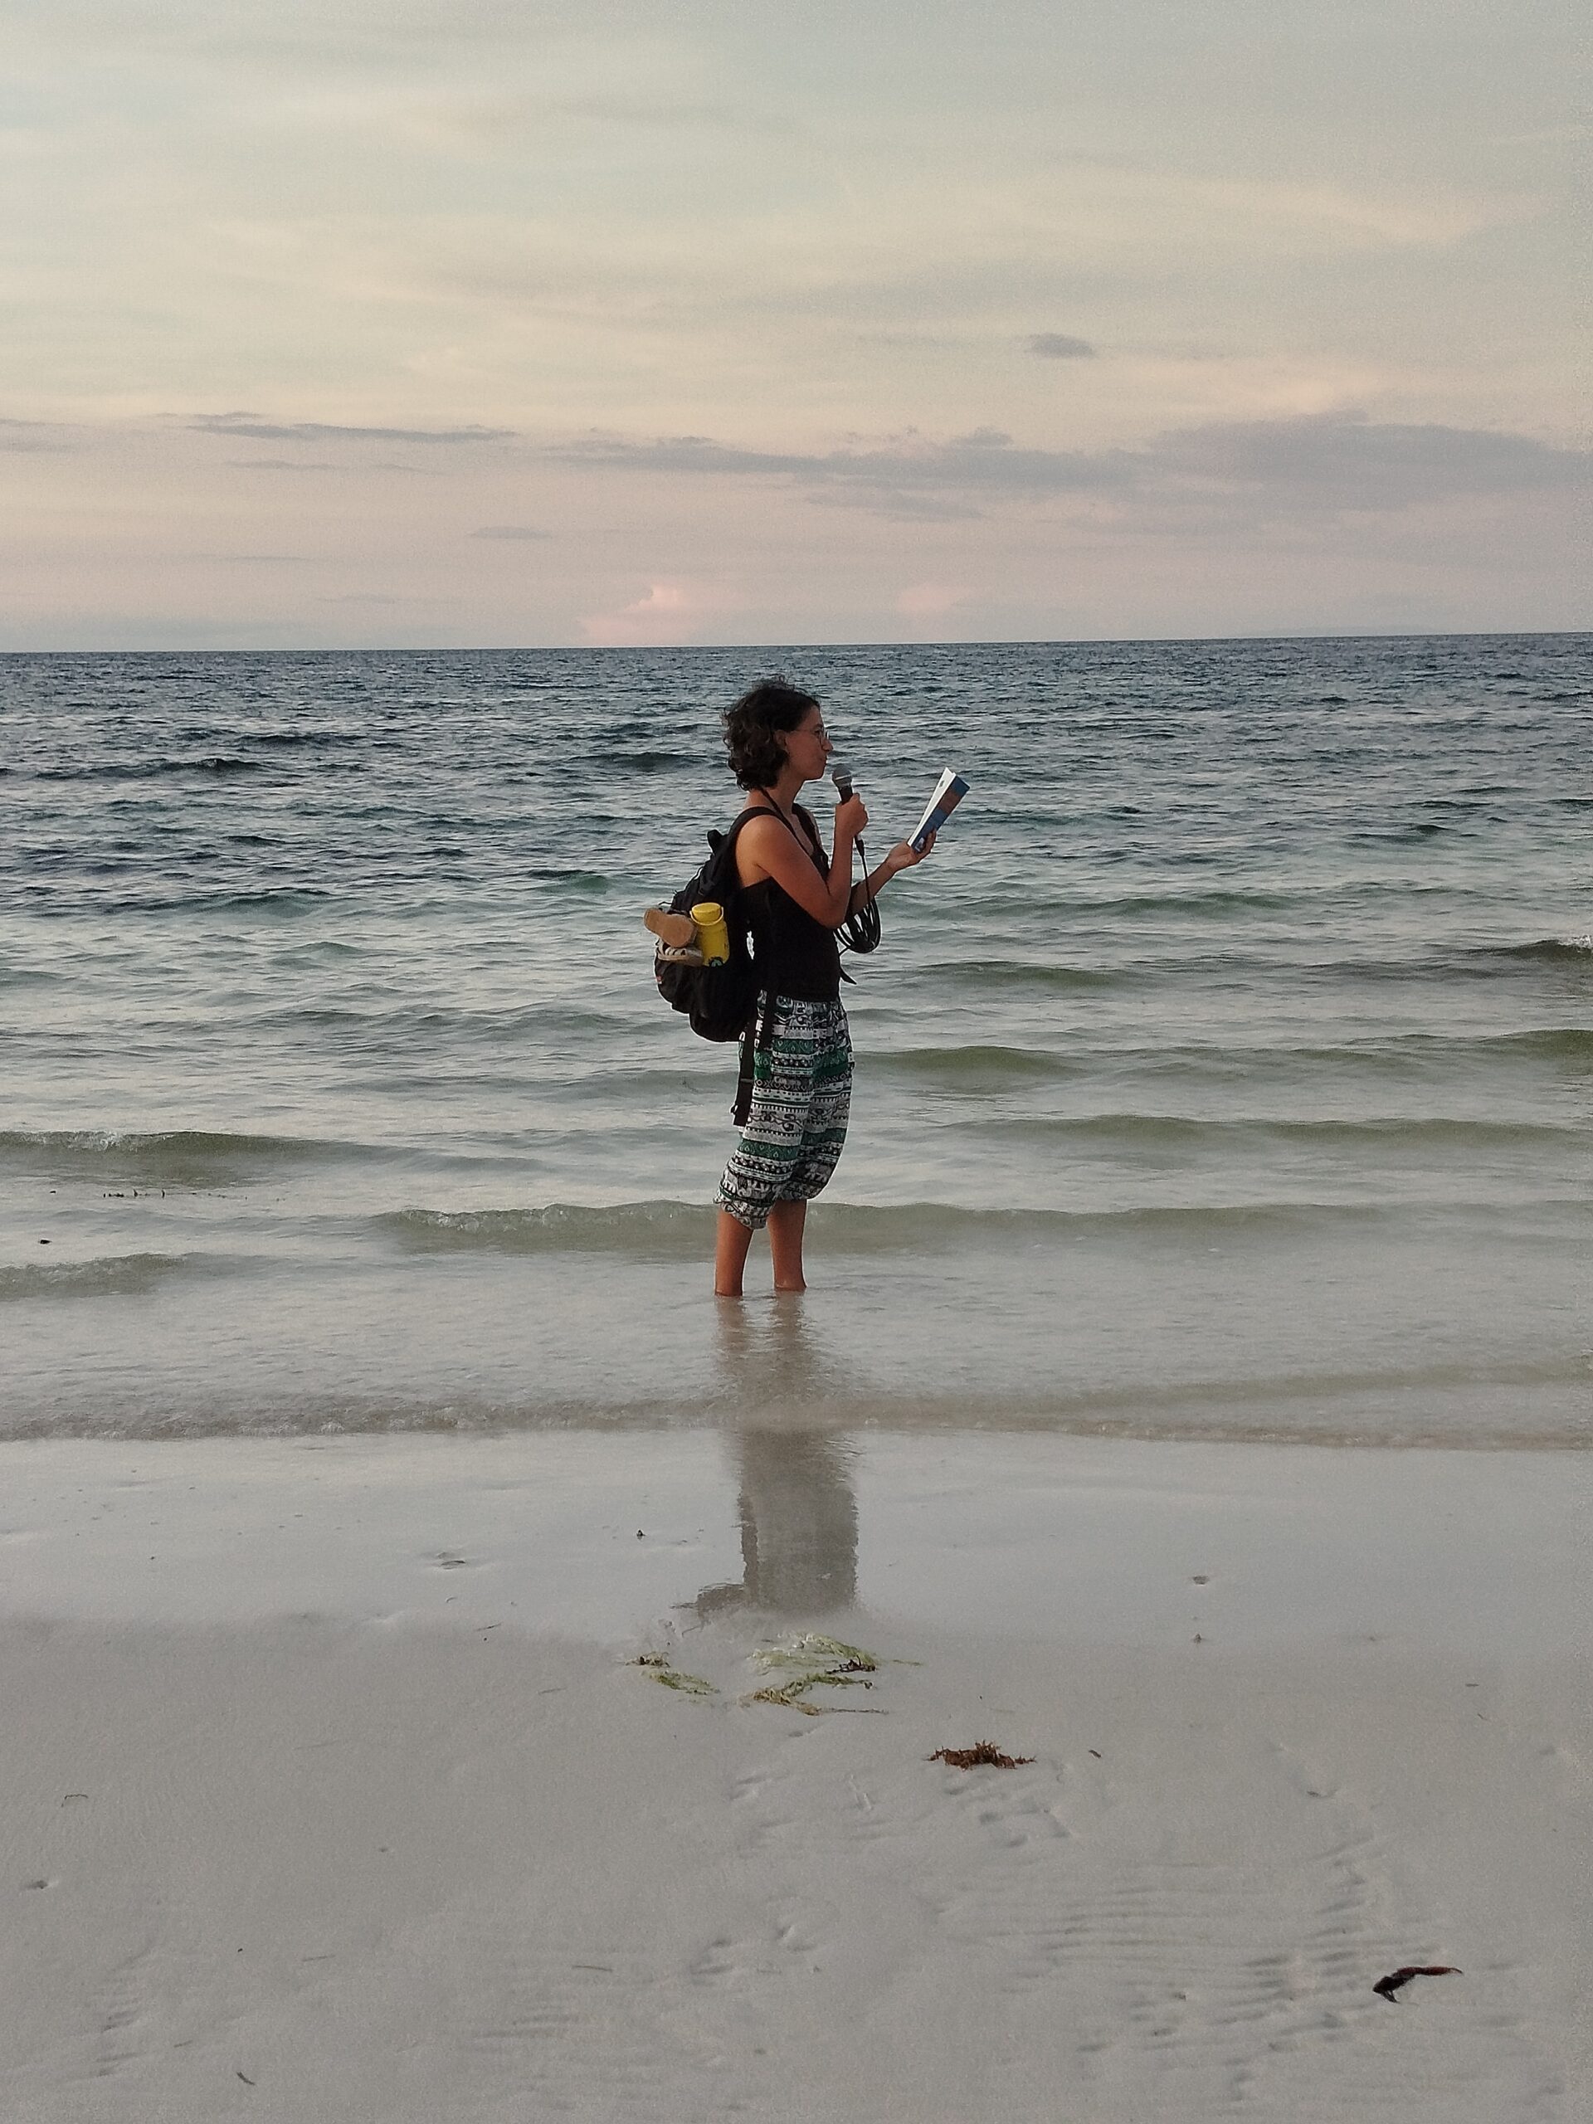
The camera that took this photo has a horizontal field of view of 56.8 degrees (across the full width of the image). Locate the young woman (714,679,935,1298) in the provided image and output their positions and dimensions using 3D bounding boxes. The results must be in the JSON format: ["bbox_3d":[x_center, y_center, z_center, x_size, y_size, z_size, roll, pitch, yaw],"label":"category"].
[{"bbox_3d":[0.061,-0.096,3.591,0.550,1.622,0.460,3,16,12],"label":"young woman"}]

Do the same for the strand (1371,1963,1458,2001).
[{"bbox_3d":[0.725,1.065,1.715,0.112,0.018,0.038,-3,12,-10],"label":"strand"}]

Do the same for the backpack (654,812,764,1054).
[{"bbox_3d":[-0.211,-0.317,3.548,0.260,0.550,0.310,3,16,12],"label":"backpack"}]

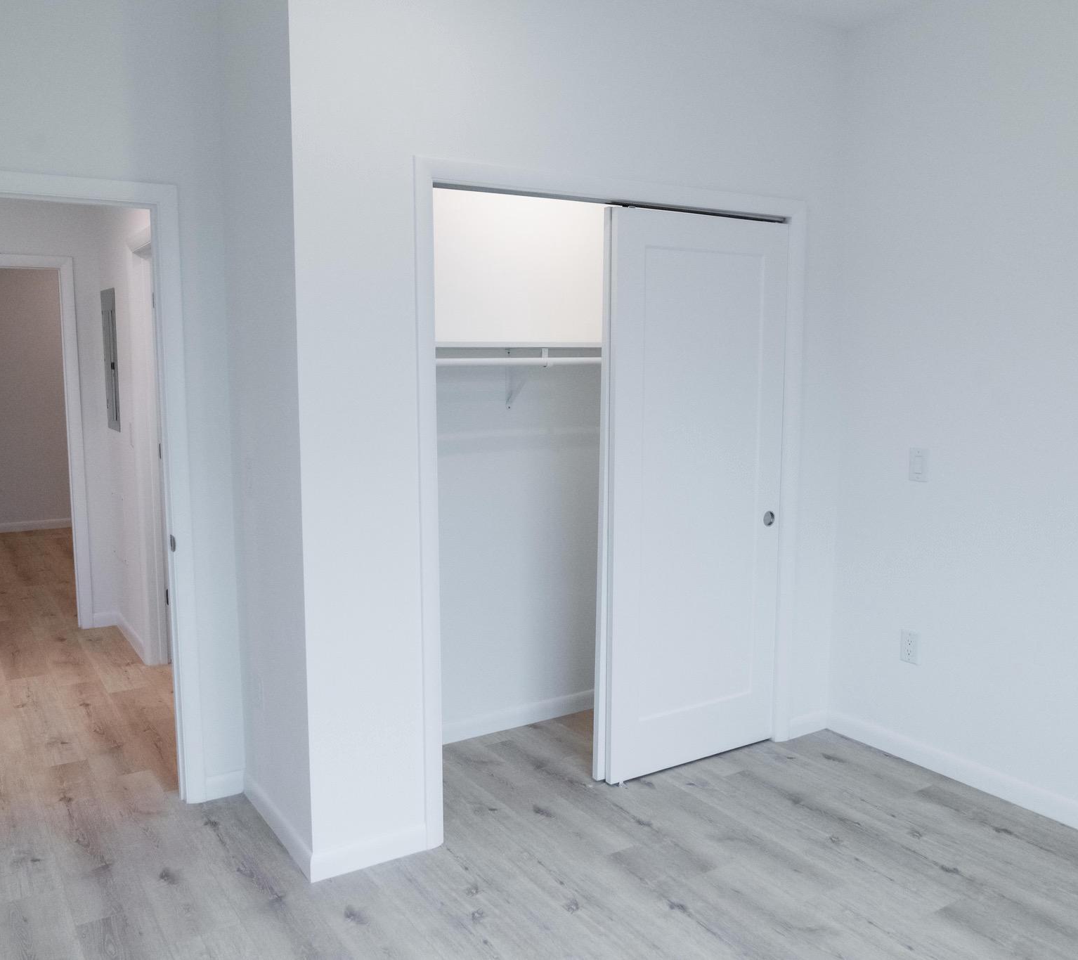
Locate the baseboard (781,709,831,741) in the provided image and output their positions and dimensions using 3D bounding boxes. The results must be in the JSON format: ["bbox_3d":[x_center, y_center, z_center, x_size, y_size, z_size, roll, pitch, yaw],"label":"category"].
[{"bbox_3d":[1.123,1.020,4.010,0.233,0.090,0.014,-4,8,-32],"label":"baseboard"}]

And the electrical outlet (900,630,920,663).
[{"bbox_3d":[1.432,0.648,3.708,0.008,0.122,0.079,-4,8,-32],"label":"electrical outlet"}]

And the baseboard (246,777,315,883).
[{"bbox_3d":[-0.871,1.125,3.177,0.014,0.090,0.729,-4,8,-32],"label":"baseboard"}]

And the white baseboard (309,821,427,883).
[{"bbox_3d":[-0.523,1.148,2.975,0.385,0.090,0.014,-4,8,-32],"label":"white baseboard"}]

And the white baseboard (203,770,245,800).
[{"bbox_3d":[-1.132,1.095,3.449,0.135,0.090,0.014,-4,8,-32],"label":"white baseboard"}]

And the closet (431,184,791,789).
[{"bbox_3d":[0.122,0.054,3.706,1.510,2.087,0.734,-4,8,-32],"label":"closet"}]

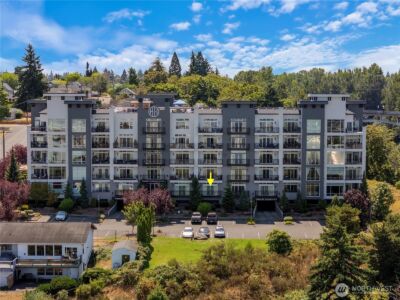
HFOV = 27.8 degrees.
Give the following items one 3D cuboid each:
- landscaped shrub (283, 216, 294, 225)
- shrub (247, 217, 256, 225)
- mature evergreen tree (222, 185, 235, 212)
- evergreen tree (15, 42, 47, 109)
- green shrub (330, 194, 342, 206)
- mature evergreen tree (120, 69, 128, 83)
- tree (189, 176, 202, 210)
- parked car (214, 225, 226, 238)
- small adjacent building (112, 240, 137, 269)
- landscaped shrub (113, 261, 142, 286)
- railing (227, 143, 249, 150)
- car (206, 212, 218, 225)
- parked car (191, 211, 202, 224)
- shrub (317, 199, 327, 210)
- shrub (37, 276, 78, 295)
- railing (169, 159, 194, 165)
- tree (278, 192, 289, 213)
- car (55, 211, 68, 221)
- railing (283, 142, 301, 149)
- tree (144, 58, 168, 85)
[{"bbox_3d":[16.467,13.112,150.566,1.900,1.150,1.900,0,5,0],"label":"landscaped shrub"},{"bbox_3d":[9.464,13.095,149.345,1.600,1.160,1.500,0,6,0],"label":"shrub"},{"bbox_3d":[5.626,9.413,156.922,2.400,5.490,2.400,0,6,0],"label":"mature evergreen tree"},{"bbox_3d":[-52.880,-22.798,253.981,8.600,20.500,8.600,0,5,0],"label":"evergreen tree"},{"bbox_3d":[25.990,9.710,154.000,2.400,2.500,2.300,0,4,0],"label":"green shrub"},{"bbox_3d":[-39.049,-37.234,418.369,4.300,8.760,4.300,0,6,0],"label":"mature evergreen tree"},{"bbox_3d":[-0.875,8.566,157.340,2.500,6.880,2.500,0,6,0],"label":"tree"},{"bbox_3d":[3.385,13.375,134.395,1.820,1.600,4.600,0,5,2],"label":"parked car"},{"bbox_3d":[-11.156,15.681,120.000,3.500,3.100,4.200,0,5,0],"label":"small adjacent building"},{"bbox_3d":[-10.038,17.100,112.000,4.000,3.100,3.500,0,5,0],"label":"landscaped shrub"},{"bbox_3d":[7.463,-0.586,158.037,4.300,1.200,0.800,0,6,0],"label":"railing"},{"bbox_3d":[2.336,12.189,146.534,1.920,1.770,4.800,0,5,2],"label":"car"},{"bbox_3d":[-0.535,12.712,151.723,1.900,1.750,4.900,0,5,0],"label":"parked car"},{"bbox_3d":[23.432,10.511,156.000,1.900,2.200,1.900,0,5,0],"label":"shrub"},{"bbox_3d":[-18.081,17.190,103.000,5.100,1.800,3.200,0,5,2],"label":"shrub"},{"bbox_3d":[-3.522,2.435,162.803,4.910,1.130,0.120,0,5,0],"label":"railing"},{"bbox_3d":[16.356,10.176,157.500,1.950,4.040,1.950,0,6,0],"label":"tree"},{"bbox_3d":[-26.341,12.310,155.512,1.800,1.500,4.400,0,6,0],"label":"car"},{"bbox_3d":[18.525,-0.784,162.527,3.500,1.130,0.120,0,5,0],"label":"railing"},{"bbox_3d":[-17.209,-30.461,320.000,9.300,11.800,9.000,0,5,0],"label":"tree"}]

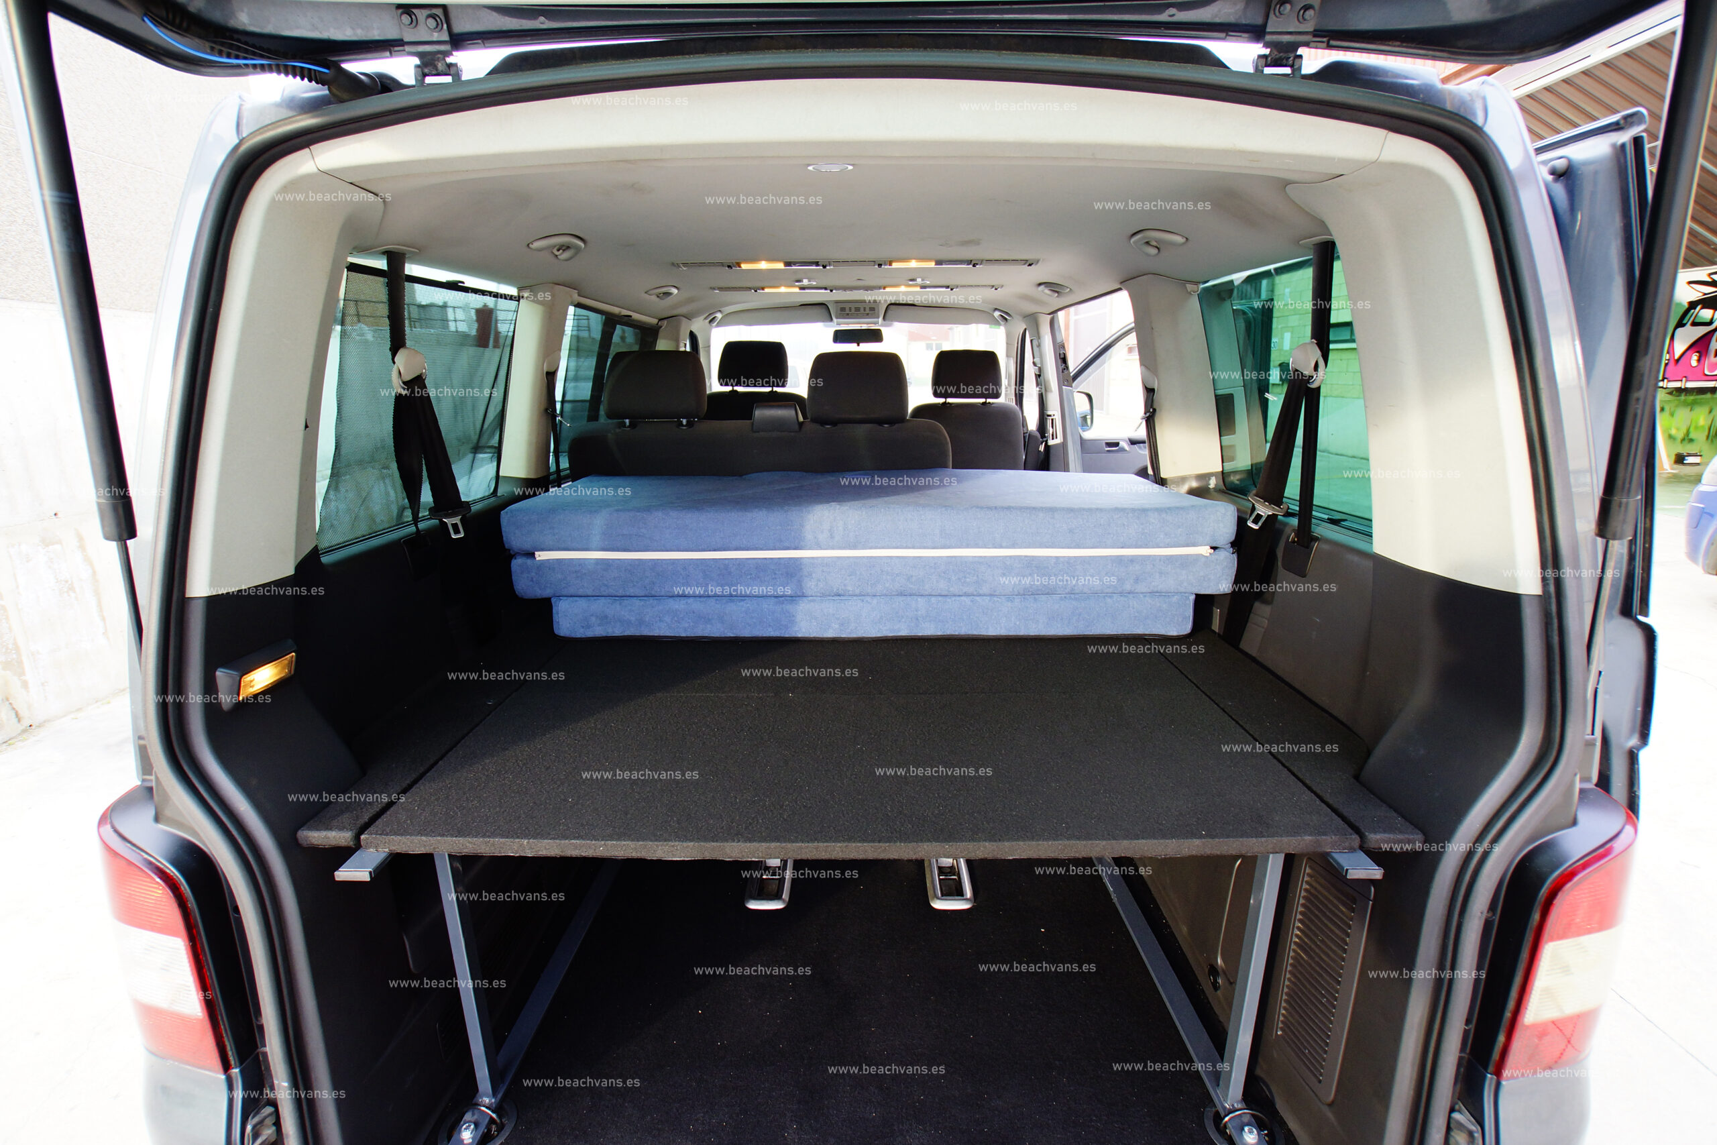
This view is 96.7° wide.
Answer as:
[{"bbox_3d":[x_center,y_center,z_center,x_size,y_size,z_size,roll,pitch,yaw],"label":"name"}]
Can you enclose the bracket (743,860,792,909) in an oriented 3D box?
[{"bbox_3d":[-0.185,0.632,1.630,0.088,0.025,0.220,0,15,0],"label":"bracket"}]

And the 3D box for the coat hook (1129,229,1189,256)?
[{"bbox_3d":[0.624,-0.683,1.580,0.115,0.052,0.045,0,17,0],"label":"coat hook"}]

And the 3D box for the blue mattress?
[{"bbox_3d":[0.026,-0.069,1.893,1.540,0.295,0.570,0,15,0],"label":"blue mattress"}]

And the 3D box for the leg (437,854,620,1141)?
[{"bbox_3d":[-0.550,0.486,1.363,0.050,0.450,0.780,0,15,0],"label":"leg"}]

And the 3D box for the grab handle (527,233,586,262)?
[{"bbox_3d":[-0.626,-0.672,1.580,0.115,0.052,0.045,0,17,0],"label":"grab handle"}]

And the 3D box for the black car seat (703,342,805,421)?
[{"bbox_3d":[-0.454,-0.529,3.663,0.520,1.100,0.700,0,15,0],"label":"black car seat"}]

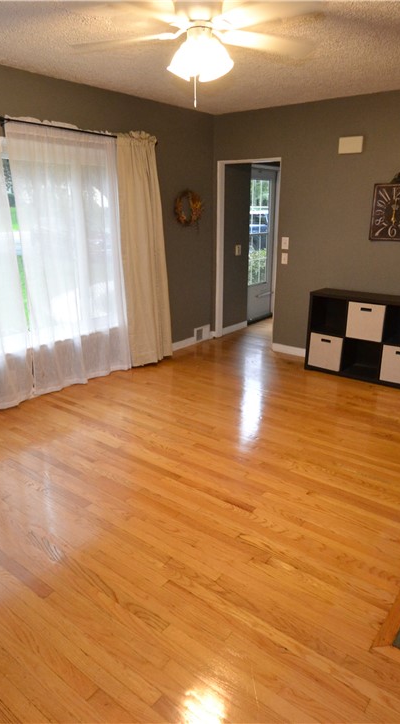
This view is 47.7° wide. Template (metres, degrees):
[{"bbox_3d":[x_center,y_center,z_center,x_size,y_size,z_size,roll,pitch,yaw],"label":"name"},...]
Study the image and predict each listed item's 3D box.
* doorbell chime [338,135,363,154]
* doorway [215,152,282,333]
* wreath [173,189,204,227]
[{"bbox_3d":[1.400,-2.016,4.210,0.223,0.136,0.050,14,23,38],"label":"doorbell chime"},{"bbox_3d":[0.554,-1.222,5.315,0.859,2.091,0.130,14,23,38],"label":"doorway"},{"bbox_3d":[-0.117,-1.719,5.056,0.090,0.413,0.408,14,23,38],"label":"wreath"}]

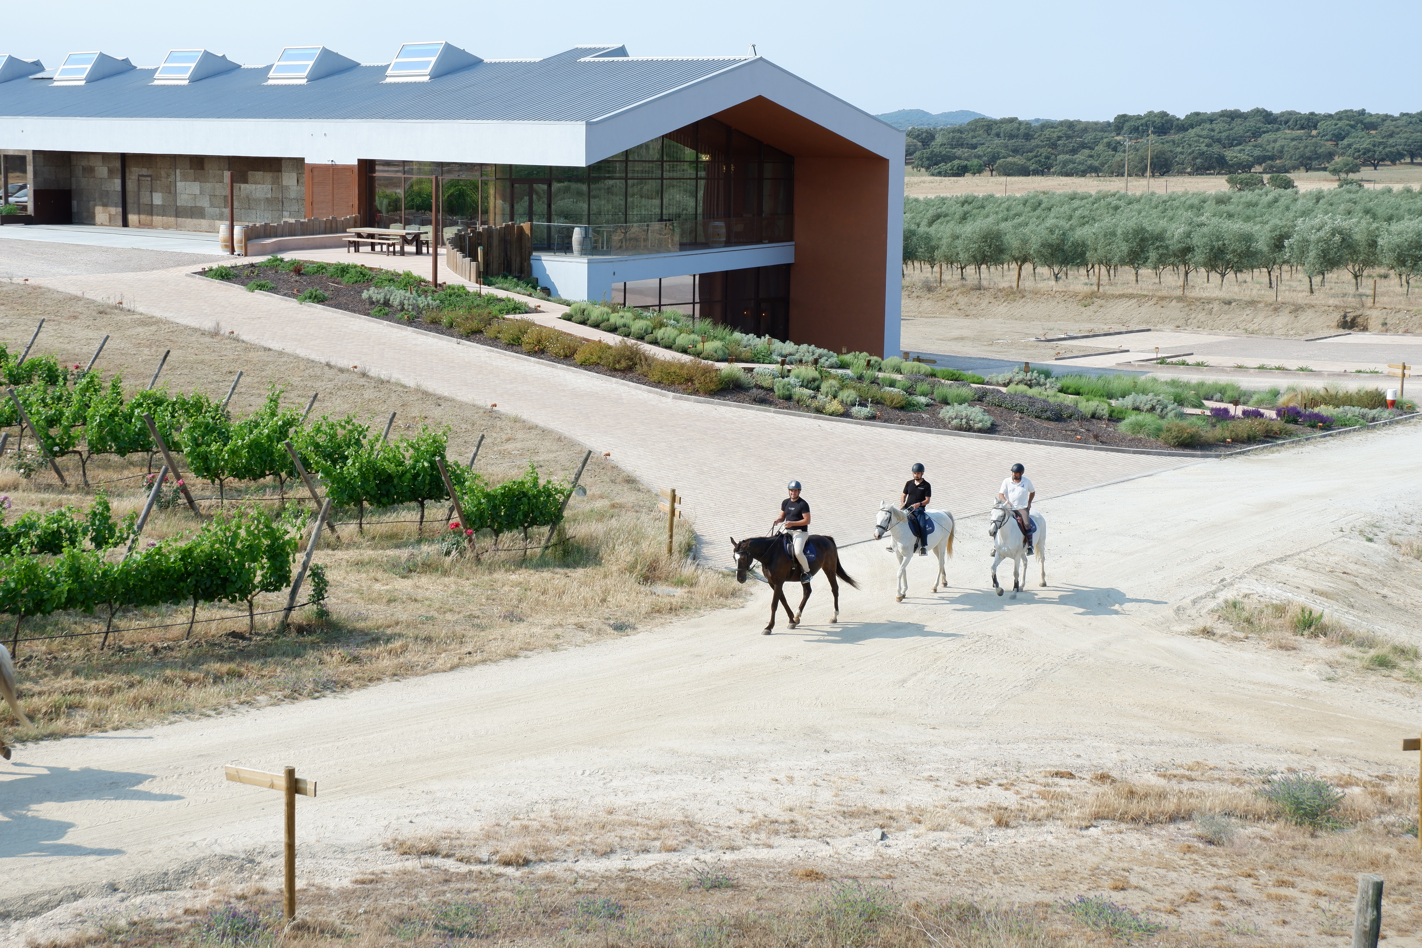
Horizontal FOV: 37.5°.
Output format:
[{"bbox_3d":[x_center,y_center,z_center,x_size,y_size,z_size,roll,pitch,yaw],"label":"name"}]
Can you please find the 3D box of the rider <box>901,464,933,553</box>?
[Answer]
[{"bbox_3d":[3.689,0.651,37.862,0.660,1.706,0.650,7,11,35],"label":"rider"}]

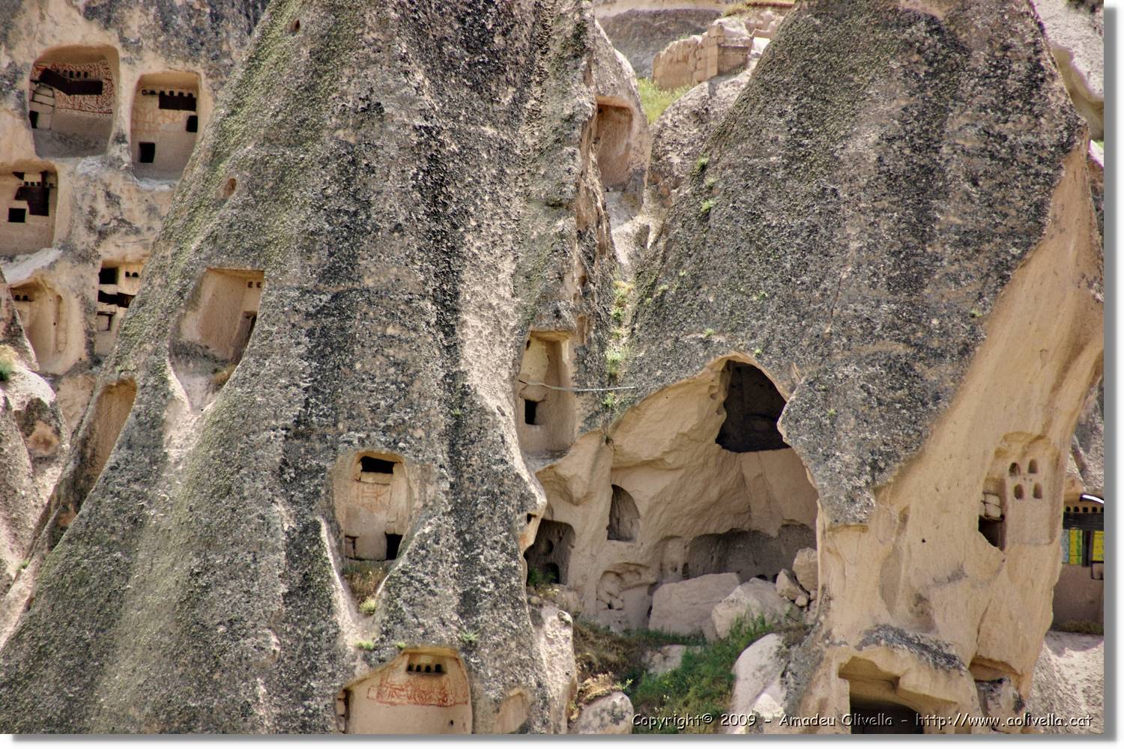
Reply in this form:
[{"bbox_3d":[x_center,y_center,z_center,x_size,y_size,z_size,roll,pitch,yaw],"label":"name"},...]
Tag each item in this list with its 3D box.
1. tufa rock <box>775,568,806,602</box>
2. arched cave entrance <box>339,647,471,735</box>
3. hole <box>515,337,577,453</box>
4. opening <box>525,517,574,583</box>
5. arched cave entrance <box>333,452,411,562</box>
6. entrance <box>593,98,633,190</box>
[{"bbox_3d":[3.569,3.296,183.000,0.460,0.500,0.450,0,-6,0],"label":"tufa rock"},{"bbox_3d":[-2.417,5.037,179.500,2.050,1.700,0.800,0,-6,0],"label":"arched cave entrance"},{"bbox_3d":[-0.246,0.294,182.500,0.820,1.850,0.700,2,-6,-18],"label":"hole"},{"bbox_3d":[-0.214,2.796,184.000,0.820,1.020,0.800,1,-6,-12],"label":"opening"},{"bbox_3d":[-2.939,2.051,181.000,1.200,1.680,0.700,0,-6,3],"label":"arched cave entrance"},{"bbox_3d":[0.809,-3.762,191.000,0.720,1.480,0.600,1,-6,-12],"label":"entrance"}]

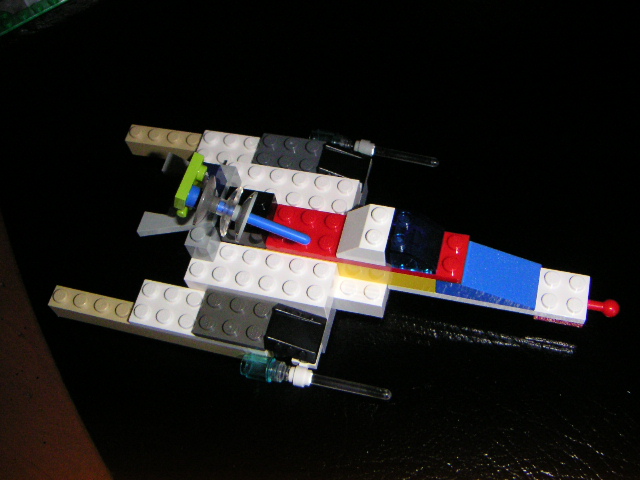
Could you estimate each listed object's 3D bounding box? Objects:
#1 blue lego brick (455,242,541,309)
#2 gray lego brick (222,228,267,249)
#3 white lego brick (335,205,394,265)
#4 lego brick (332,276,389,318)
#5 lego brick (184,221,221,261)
[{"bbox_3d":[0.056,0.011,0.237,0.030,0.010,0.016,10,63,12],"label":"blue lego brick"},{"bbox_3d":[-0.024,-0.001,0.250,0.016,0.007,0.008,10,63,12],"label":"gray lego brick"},{"bbox_3d":[0.014,-0.002,0.234,0.016,0.011,0.016,10,63,12],"label":"white lego brick"},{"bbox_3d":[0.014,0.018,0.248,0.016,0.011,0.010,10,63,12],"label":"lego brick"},{"bbox_3d":[-0.038,0.001,0.242,0.008,0.011,0.008,10,63,12],"label":"lego brick"}]

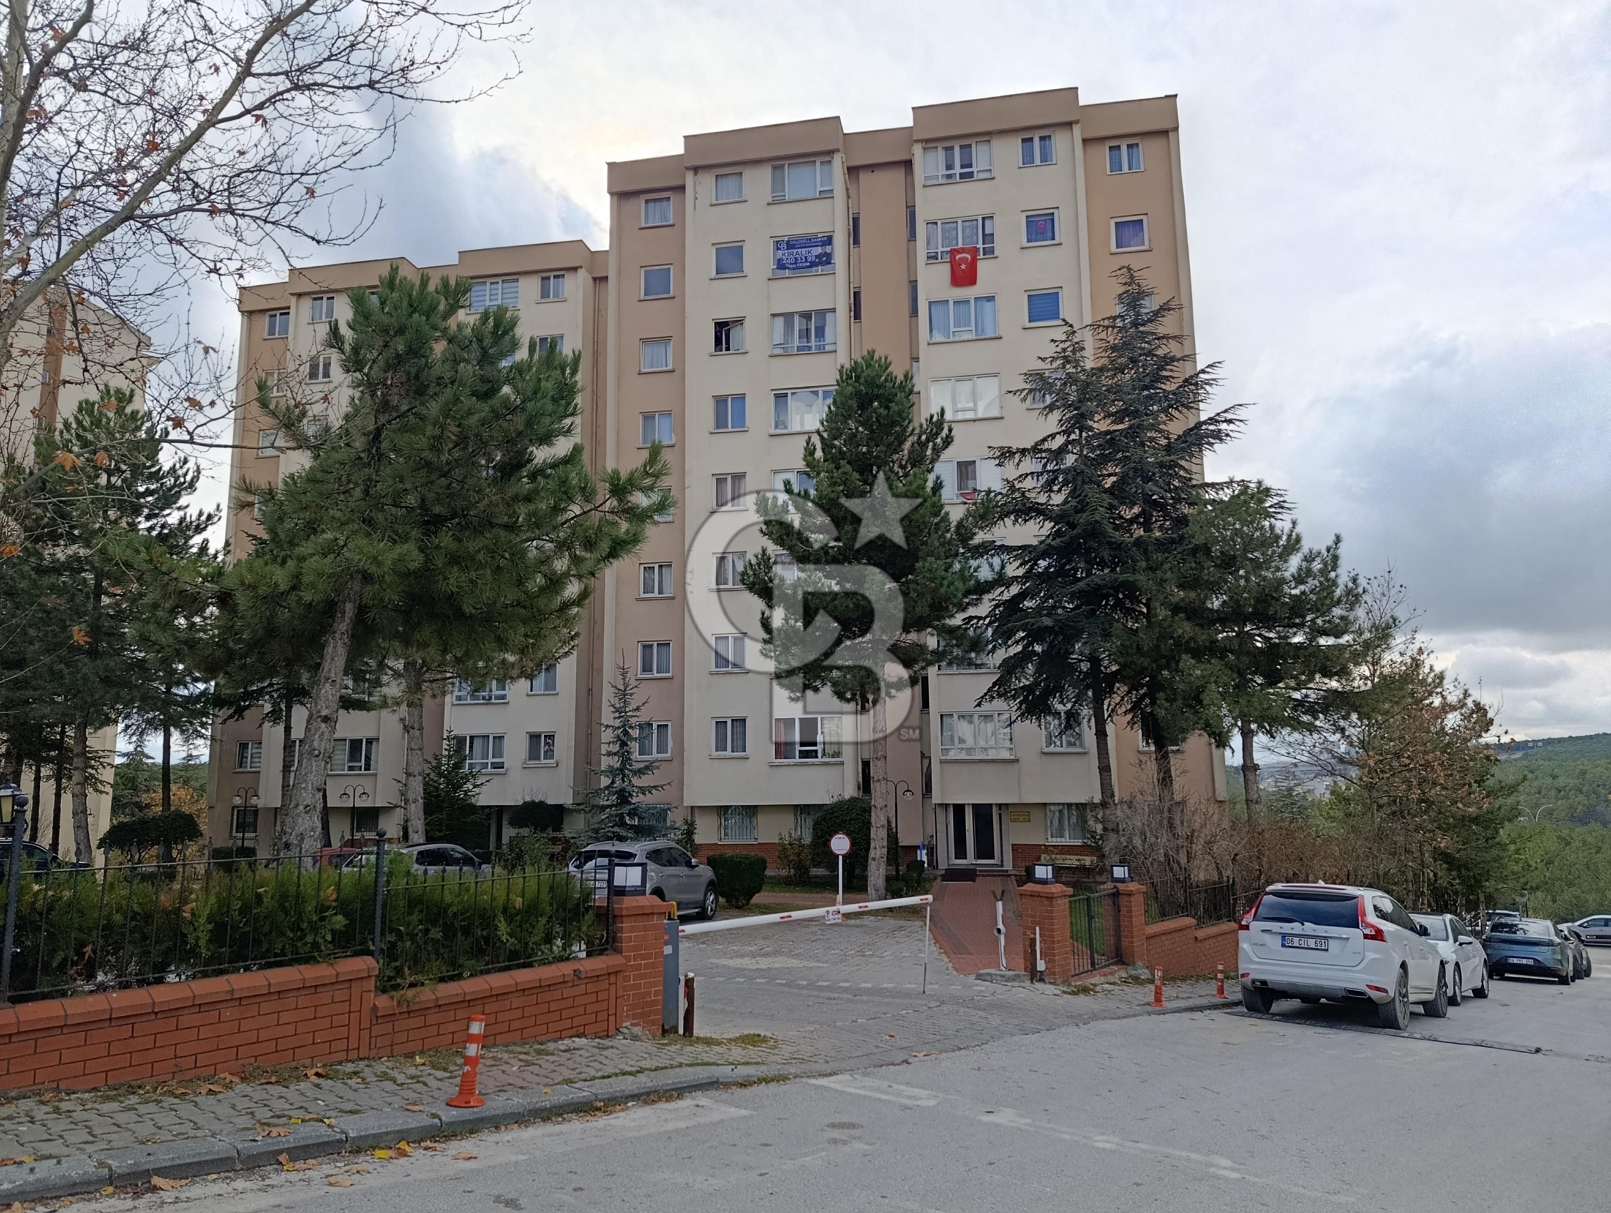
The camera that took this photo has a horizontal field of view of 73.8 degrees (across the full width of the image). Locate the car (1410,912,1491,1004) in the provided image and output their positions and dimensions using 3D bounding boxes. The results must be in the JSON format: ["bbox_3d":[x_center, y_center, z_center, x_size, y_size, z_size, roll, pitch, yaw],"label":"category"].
[{"bbox_3d":[10.951,6.243,19.320,1.800,1.460,4.550,-8,-18,39],"label":"car"}]

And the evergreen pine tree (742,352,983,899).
[{"bbox_3d":[1.328,0.225,25.798,5.700,13.300,5.500,-2,-9,10],"label":"evergreen pine tree"}]

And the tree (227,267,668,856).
[{"bbox_3d":[-4.984,-0.423,14.861,6.141,9.130,5.600,-1,-9,0],"label":"tree"}]

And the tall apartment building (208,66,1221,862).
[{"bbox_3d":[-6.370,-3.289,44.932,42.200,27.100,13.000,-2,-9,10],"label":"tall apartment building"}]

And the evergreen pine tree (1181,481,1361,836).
[{"bbox_3d":[10.791,2.020,24.769,4.370,10.134,4.600,-1,-9,0],"label":"evergreen pine tree"}]

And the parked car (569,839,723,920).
[{"bbox_3d":[-3.330,5.840,22.750,1.810,1.600,4.380,-3,-13,19],"label":"parked car"}]

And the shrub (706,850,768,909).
[{"bbox_3d":[-1.627,6.599,25.900,1.420,1.360,1.420,1,-9,-10],"label":"shrub"}]

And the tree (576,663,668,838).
[{"bbox_3d":[-5.009,4.627,29.809,2.700,6.350,2.700,-1,-9,0],"label":"tree"}]

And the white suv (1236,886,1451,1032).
[{"bbox_3d":[7.438,4.702,14.722,1.900,1.710,4.640,-6,-17,37],"label":"white suv"}]

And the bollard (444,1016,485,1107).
[{"bbox_3d":[-1.689,2.285,5.433,0.200,0.450,0.200,4,-14,0],"label":"bollard"}]

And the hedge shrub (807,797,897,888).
[{"bbox_3d":[1.287,6.534,29.639,2.470,2.485,2.400,-1,-9,0],"label":"hedge shrub"}]

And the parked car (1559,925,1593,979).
[{"bbox_3d":[23.012,10.619,33.200,1.810,1.530,4.400,-8,-19,38],"label":"parked car"}]

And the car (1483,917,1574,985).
[{"bbox_3d":[19.506,9.264,28.845,1.860,1.540,4.700,-8,-18,37],"label":"car"}]

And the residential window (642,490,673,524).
[{"bbox_3d":[-5.452,-3.651,39.351,1.196,1.257,0.150,-2,-9,10],"label":"residential window"}]

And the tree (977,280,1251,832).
[{"bbox_3d":[8.182,-1.000,28.496,6.956,16.935,6.200,-1,-9,0],"label":"tree"}]

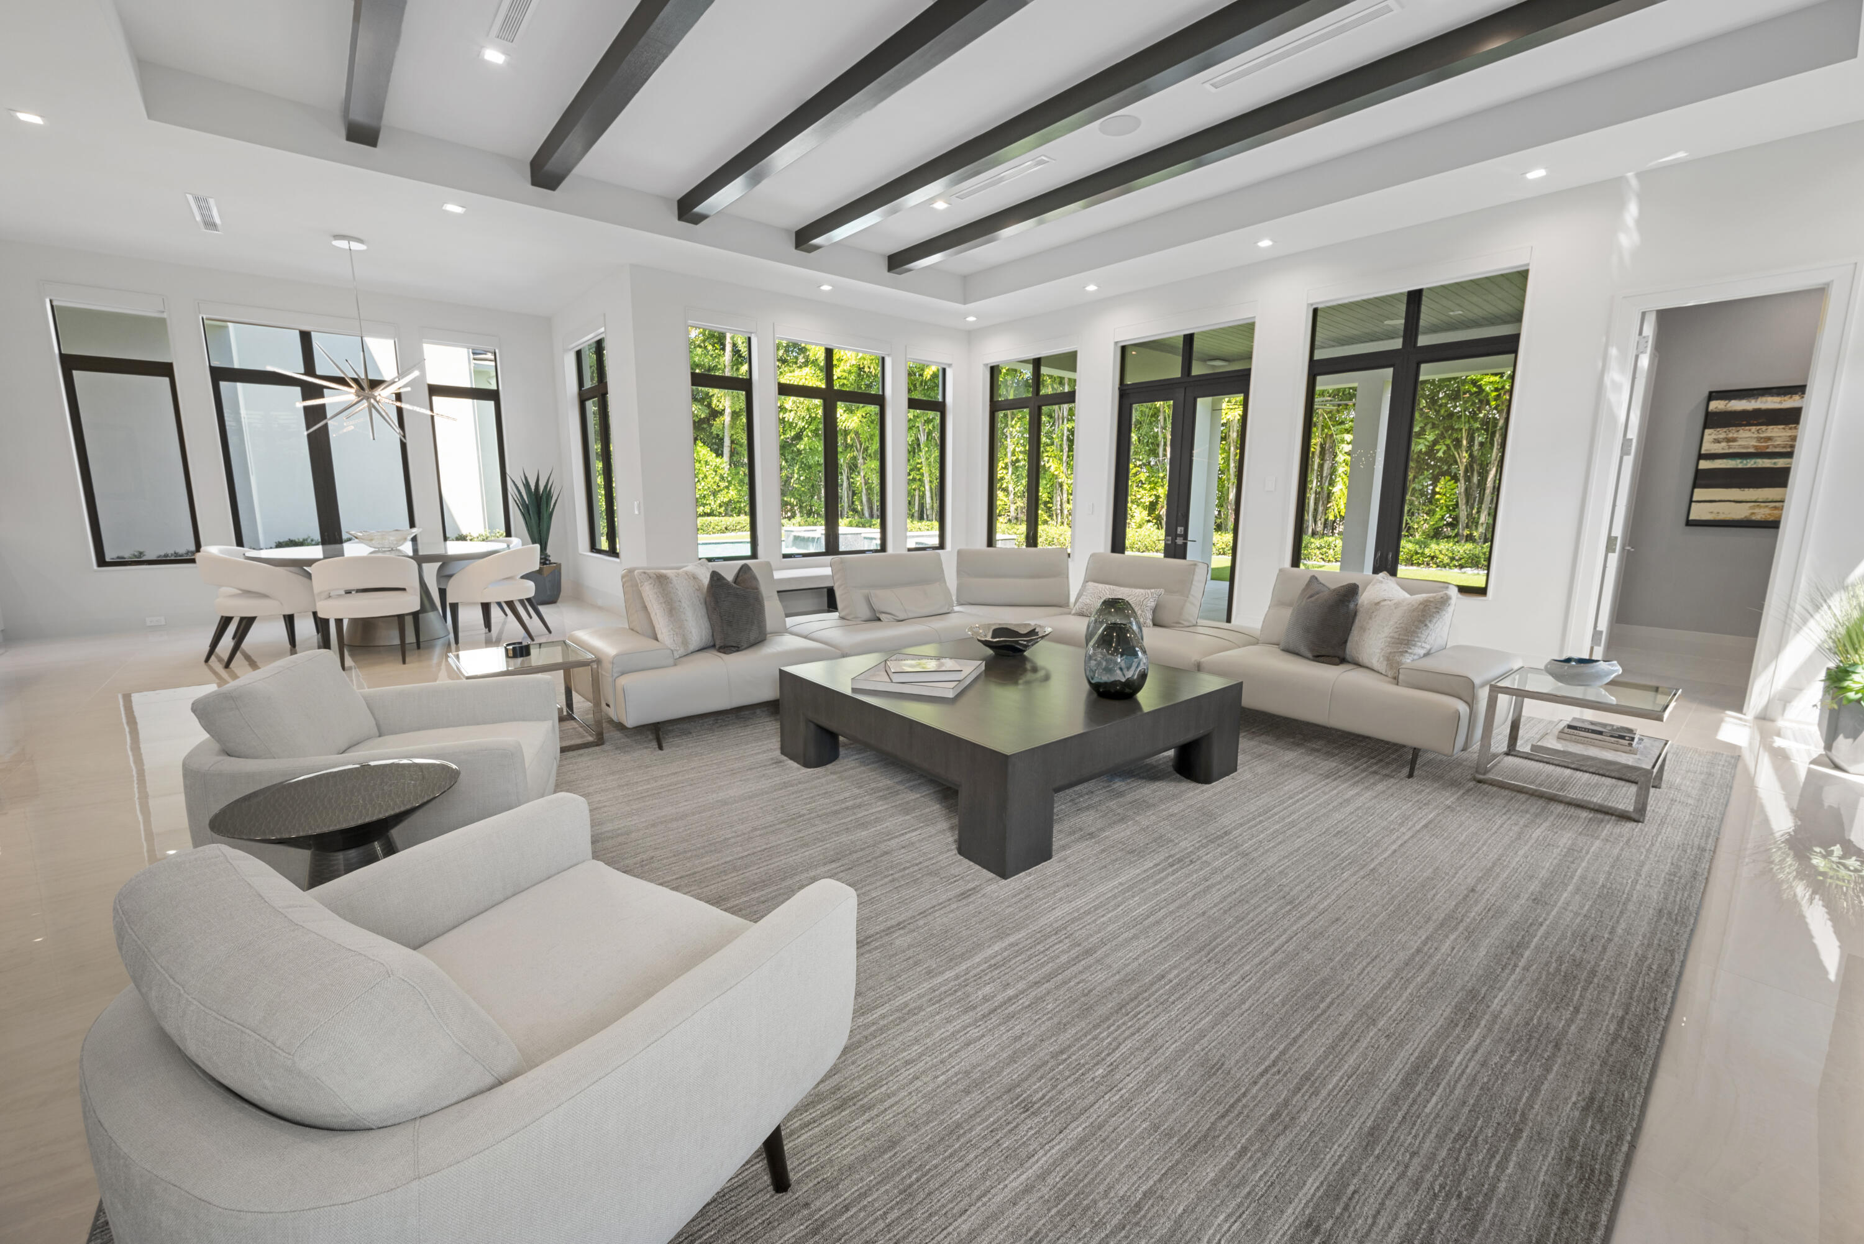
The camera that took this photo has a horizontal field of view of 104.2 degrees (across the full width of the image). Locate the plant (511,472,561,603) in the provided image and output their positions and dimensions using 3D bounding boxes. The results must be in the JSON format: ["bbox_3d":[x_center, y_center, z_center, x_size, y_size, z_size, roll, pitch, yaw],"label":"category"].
[{"bbox_3d":[-4.461,-0.961,8.222,0.555,1.532,0.537,-8,12,-41],"label":"plant"}]

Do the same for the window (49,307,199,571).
[{"bbox_3d":[-7.038,-1.598,6.379,0.665,2.205,0.120,-8,12,-41],"label":"window"}]

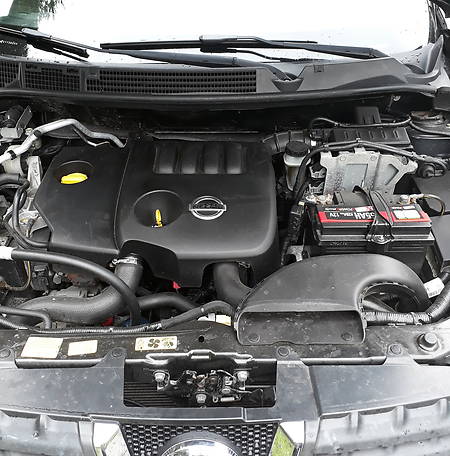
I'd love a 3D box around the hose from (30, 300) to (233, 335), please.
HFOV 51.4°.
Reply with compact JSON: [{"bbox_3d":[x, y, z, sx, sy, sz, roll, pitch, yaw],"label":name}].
[{"bbox_3d":[-0.157,0.151,0.788,0.335,0.040,0.055,0,30,0],"label":"hose"}]

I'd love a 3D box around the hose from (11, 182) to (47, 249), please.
[{"bbox_3d":[-0.452,-0.024,1.101,0.080,0.100,0.130,0,30,0],"label":"hose"}]

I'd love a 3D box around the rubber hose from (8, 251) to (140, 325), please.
[{"bbox_3d":[-0.290,0.122,0.965,0.235,0.125,0.145,0,30,0],"label":"rubber hose"}]

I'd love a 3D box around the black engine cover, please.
[{"bbox_3d":[-0.160,-0.046,1.099,0.530,0.130,0.345,0,45,0],"label":"black engine cover"}]

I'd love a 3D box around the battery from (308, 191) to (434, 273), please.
[{"bbox_3d":[0.313,0.028,1.102,0.245,0.185,0.175,0,30,0],"label":"battery"}]

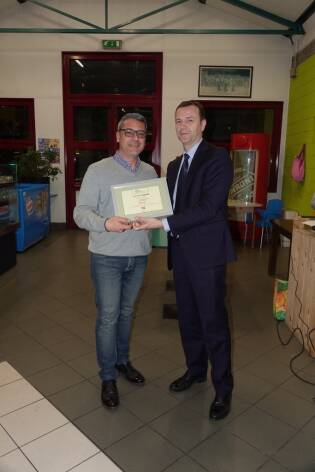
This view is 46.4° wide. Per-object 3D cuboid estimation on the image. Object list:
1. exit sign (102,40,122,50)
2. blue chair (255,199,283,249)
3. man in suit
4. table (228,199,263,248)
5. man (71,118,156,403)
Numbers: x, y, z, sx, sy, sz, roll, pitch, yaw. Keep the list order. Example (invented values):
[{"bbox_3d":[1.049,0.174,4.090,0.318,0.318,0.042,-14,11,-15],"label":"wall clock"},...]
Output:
[{"bbox_3d":[-0.931,-3.956,7.597,0.410,0.180,0.060,1,11,2],"label":"exit sign"},{"bbox_3d":[2.085,-0.235,6.932,0.500,0.840,0.480,-7,13,-36],"label":"blue chair"},{"bbox_3d":[0.173,0.135,2.224,0.560,1.810,0.530,9,13,34],"label":"man in suit"},{"bbox_3d":[1.494,-0.214,6.978,0.850,0.760,0.820,1,11,2],"label":"table"},{"bbox_3d":[-0.263,0.157,2.281,0.560,1.740,0.480,-2,11,-15],"label":"man"}]

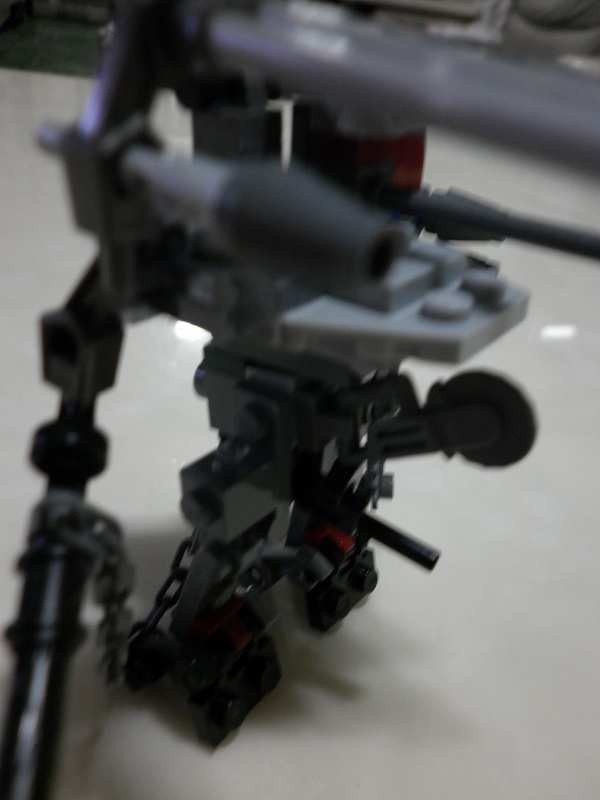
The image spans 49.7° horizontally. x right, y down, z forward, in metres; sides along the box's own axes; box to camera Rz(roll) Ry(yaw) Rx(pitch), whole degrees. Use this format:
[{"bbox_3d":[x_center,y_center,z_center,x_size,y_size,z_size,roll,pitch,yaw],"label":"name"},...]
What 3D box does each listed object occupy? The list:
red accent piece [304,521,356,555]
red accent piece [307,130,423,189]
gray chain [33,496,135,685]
[{"bbox_3d":[0.005,0.024,0.110,0.010,0.004,0.008,24,39,33],"label":"red accent piece"},{"bbox_3d":[0.009,-0.031,0.086,0.008,0.009,0.016,24,39,33],"label":"red accent piece"},{"bbox_3d":[-0.019,0.017,0.057,0.008,0.016,0.006,0,32,0],"label":"gray chain"}]

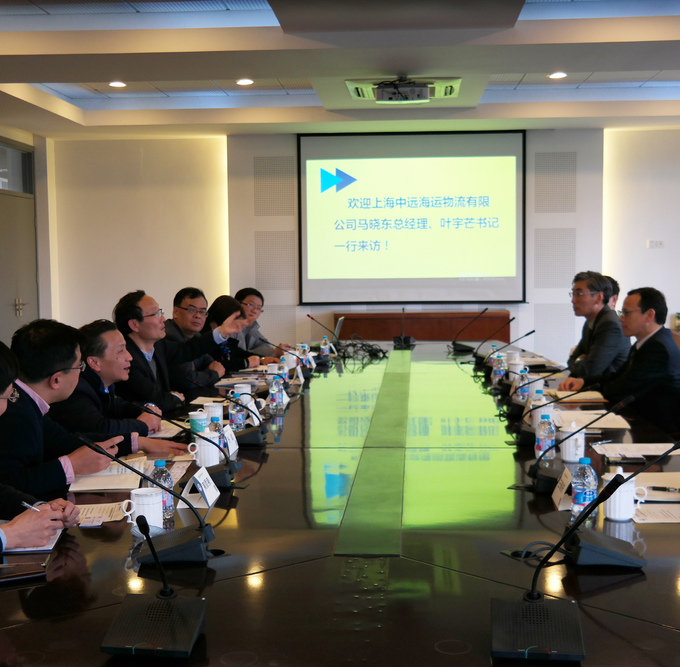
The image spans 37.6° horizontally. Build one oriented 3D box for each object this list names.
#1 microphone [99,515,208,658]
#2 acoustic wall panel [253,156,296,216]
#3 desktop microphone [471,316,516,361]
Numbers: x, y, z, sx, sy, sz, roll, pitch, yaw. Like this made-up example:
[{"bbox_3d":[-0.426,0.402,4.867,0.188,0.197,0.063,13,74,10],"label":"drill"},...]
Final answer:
[{"bbox_3d":[-0.326,0.407,1.681,0.150,0.281,0.307,0,4,6],"label":"microphone"},{"bbox_3d":[-0.710,-1.588,10.827,0.437,0.636,0.030,0,4,4],"label":"acoustic wall panel"},{"bbox_3d":[0.997,0.050,6.471,0.280,0.307,0.150,-1,4,-5],"label":"desktop microphone"}]

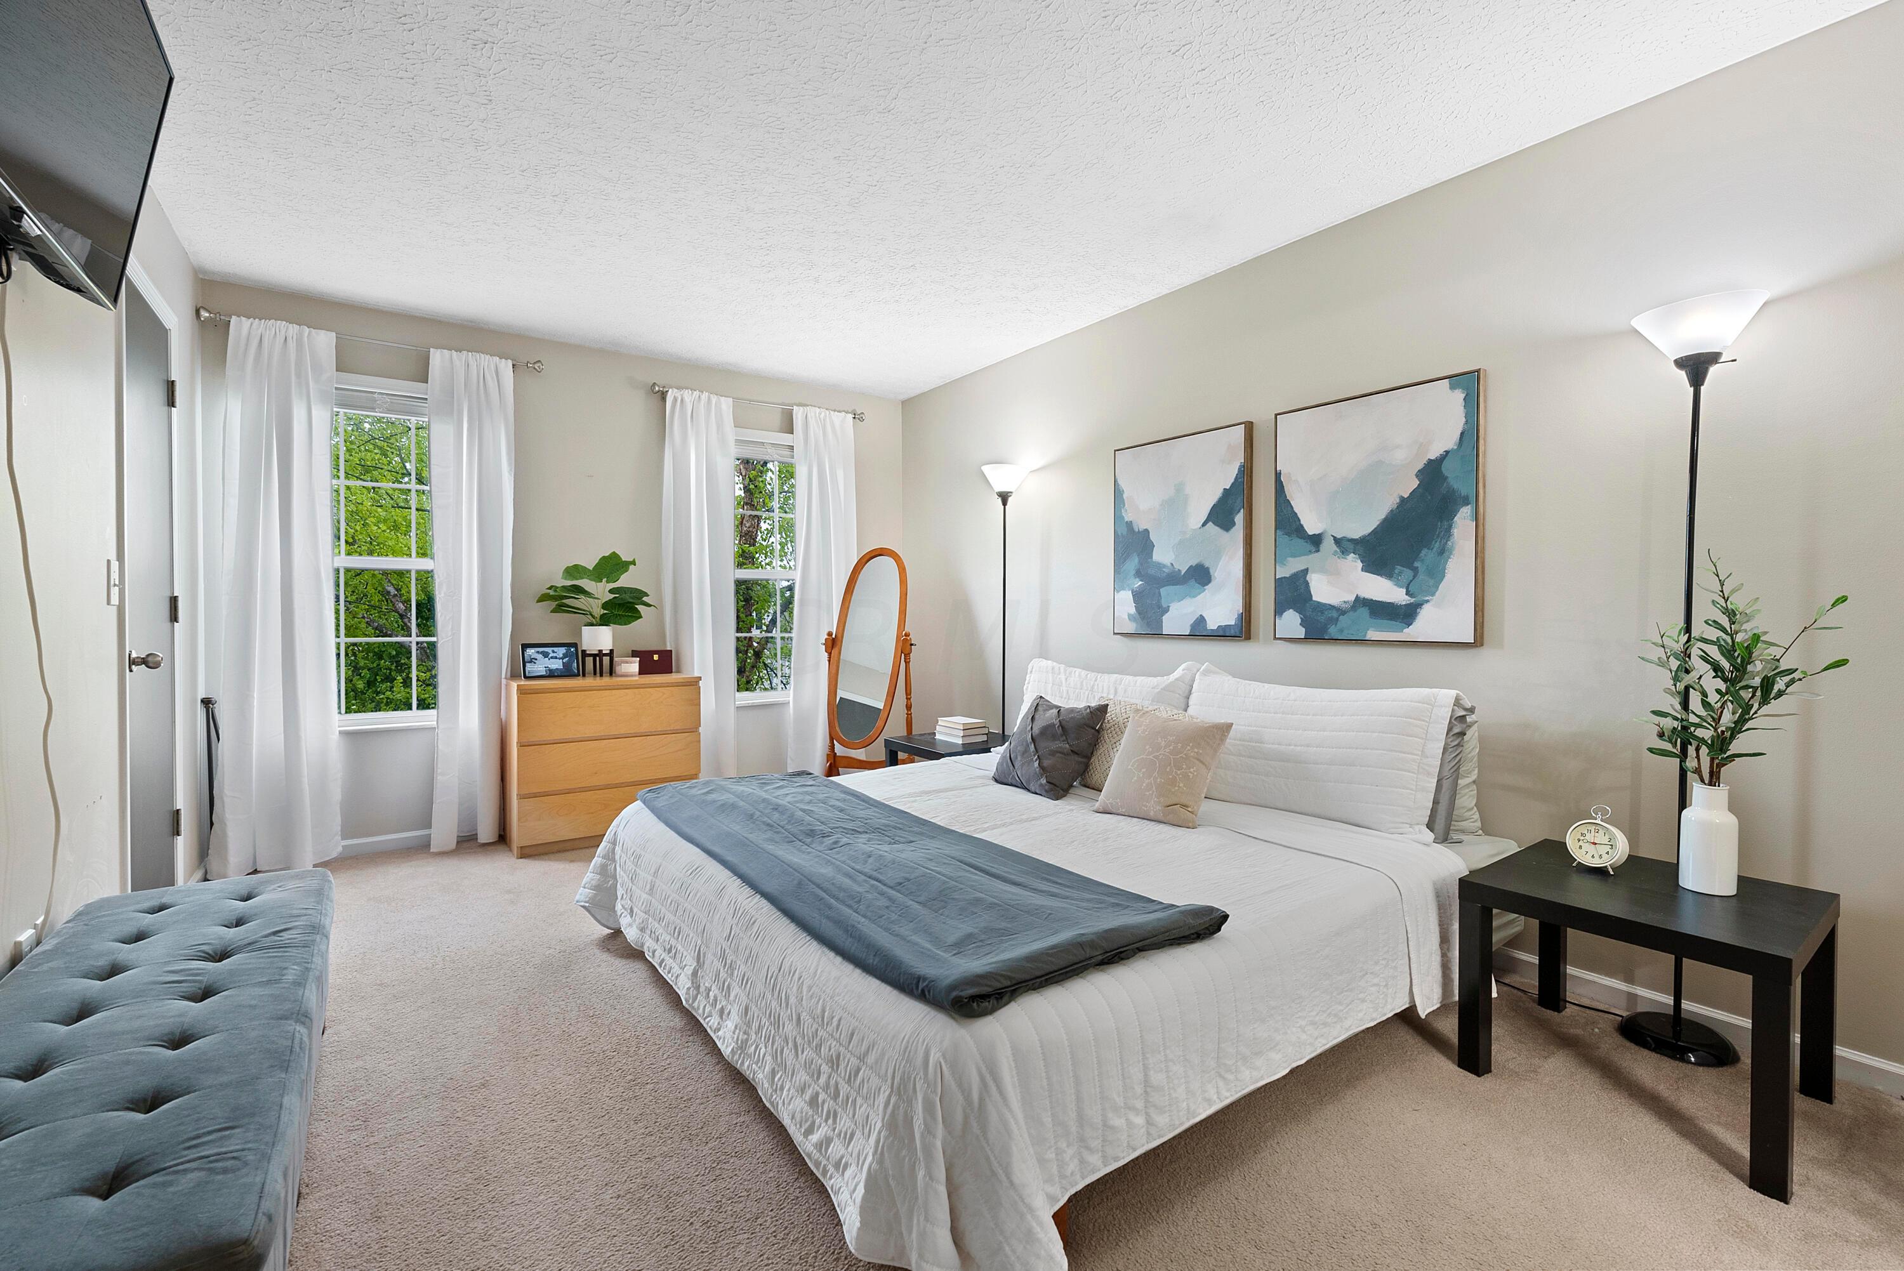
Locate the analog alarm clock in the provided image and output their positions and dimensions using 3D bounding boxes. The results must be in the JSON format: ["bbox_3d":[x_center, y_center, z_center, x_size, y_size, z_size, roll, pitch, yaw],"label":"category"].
[{"bbox_3d":[1.599,0.506,1.967,0.062,0.147,0.112,-1,2,-30],"label":"analog alarm clock"}]

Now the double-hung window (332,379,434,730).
[{"bbox_3d":[-2.601,-0.366,3.603,0.930,1.580,0.100,-1,2,-35],"label":"double-hung window"}]

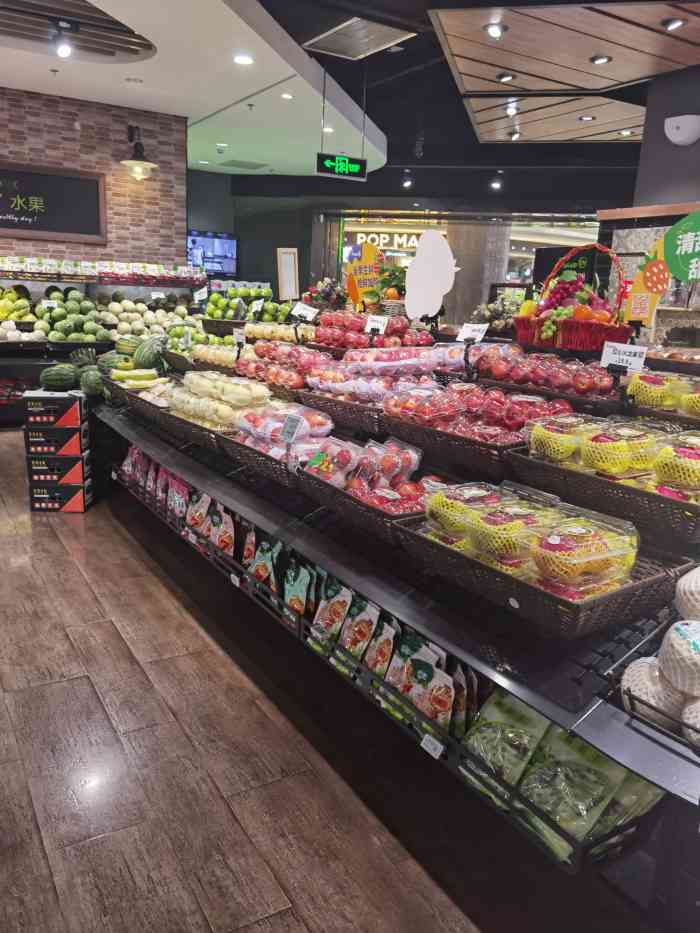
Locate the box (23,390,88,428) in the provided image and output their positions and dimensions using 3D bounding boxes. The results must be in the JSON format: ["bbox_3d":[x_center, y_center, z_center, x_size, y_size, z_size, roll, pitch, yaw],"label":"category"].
[{"bbox_3d":[-1.995,-0.387,4.968,0.349,0.196,0.254,1,12,-9],"label":"box"}]

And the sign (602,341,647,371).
[{"bbox_3d":[0.851,-0.342,2.260,0.010,0.083,0.150,9,7,-32],"label":"sign"}]

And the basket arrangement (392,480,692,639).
[{"bbox_3d":[0.435,0.171,1.774,0.365,0.154,0.636,-11,17,-29],"label":"basket arrangement"}]

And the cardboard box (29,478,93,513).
[{"bbox_3d":[-1.995,0.197,5.051,0.349,0.196,0.254,1,12,-9],"label":"cardboard box"}]

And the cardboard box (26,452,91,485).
[{"bbox_3d":[-1.982,0.009,4.992,0.349,0.196,0.254,1,12,-9],"label":"cardboard box"}]

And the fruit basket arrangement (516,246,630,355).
[{"bbox_3d":[0.929,-0.701,3.026,0.290,0.430,0.430,-5,14,-30],"label":"fruit basket arrangement"}]

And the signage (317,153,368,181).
[{"bbox_3d":[-0.046,-1.956,4.750,0.360,0.130,0.030,-4,14,-28],"label":"signage"}]

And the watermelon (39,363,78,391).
[{"bbox_3d":[-1.943,-0.595,4.868,0.265,0.185,0.190,0,12,-7],"label":"watermelon"}]

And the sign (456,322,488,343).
[{"bbox_3d":[0.483,-0.524,2.858,0.010,0.085,0.148,24,-2,-33],"label":"sign"}]

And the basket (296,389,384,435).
[{"bbox_3d":[0.111,-0.220,2.966,0.350,0.105,0.630,-12,17,-29],"label":"basket"}]

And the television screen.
[{"bbox_3d":[-2.492,-3.631,12.553,1.160,0.660,0.070,-5,14,-30],"label":"television screen"}]

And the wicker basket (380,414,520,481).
[{"bbox_3d":[0.434,-0.094,2.438,0.350,0.105,0.607,-12,17,-29],"label":"wicker basket"}]

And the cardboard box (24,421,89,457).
[{"bbox_3d":[-1.952,-0.187,4.877,0.348,0.185,0.260,0,12,-7],"label":"cardboard box"}]

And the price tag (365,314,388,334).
[{"bbox_3d":[0.124,-0.652,3.353,0.115,0.080,0.006,13,2,41],"label":"price tag"}]

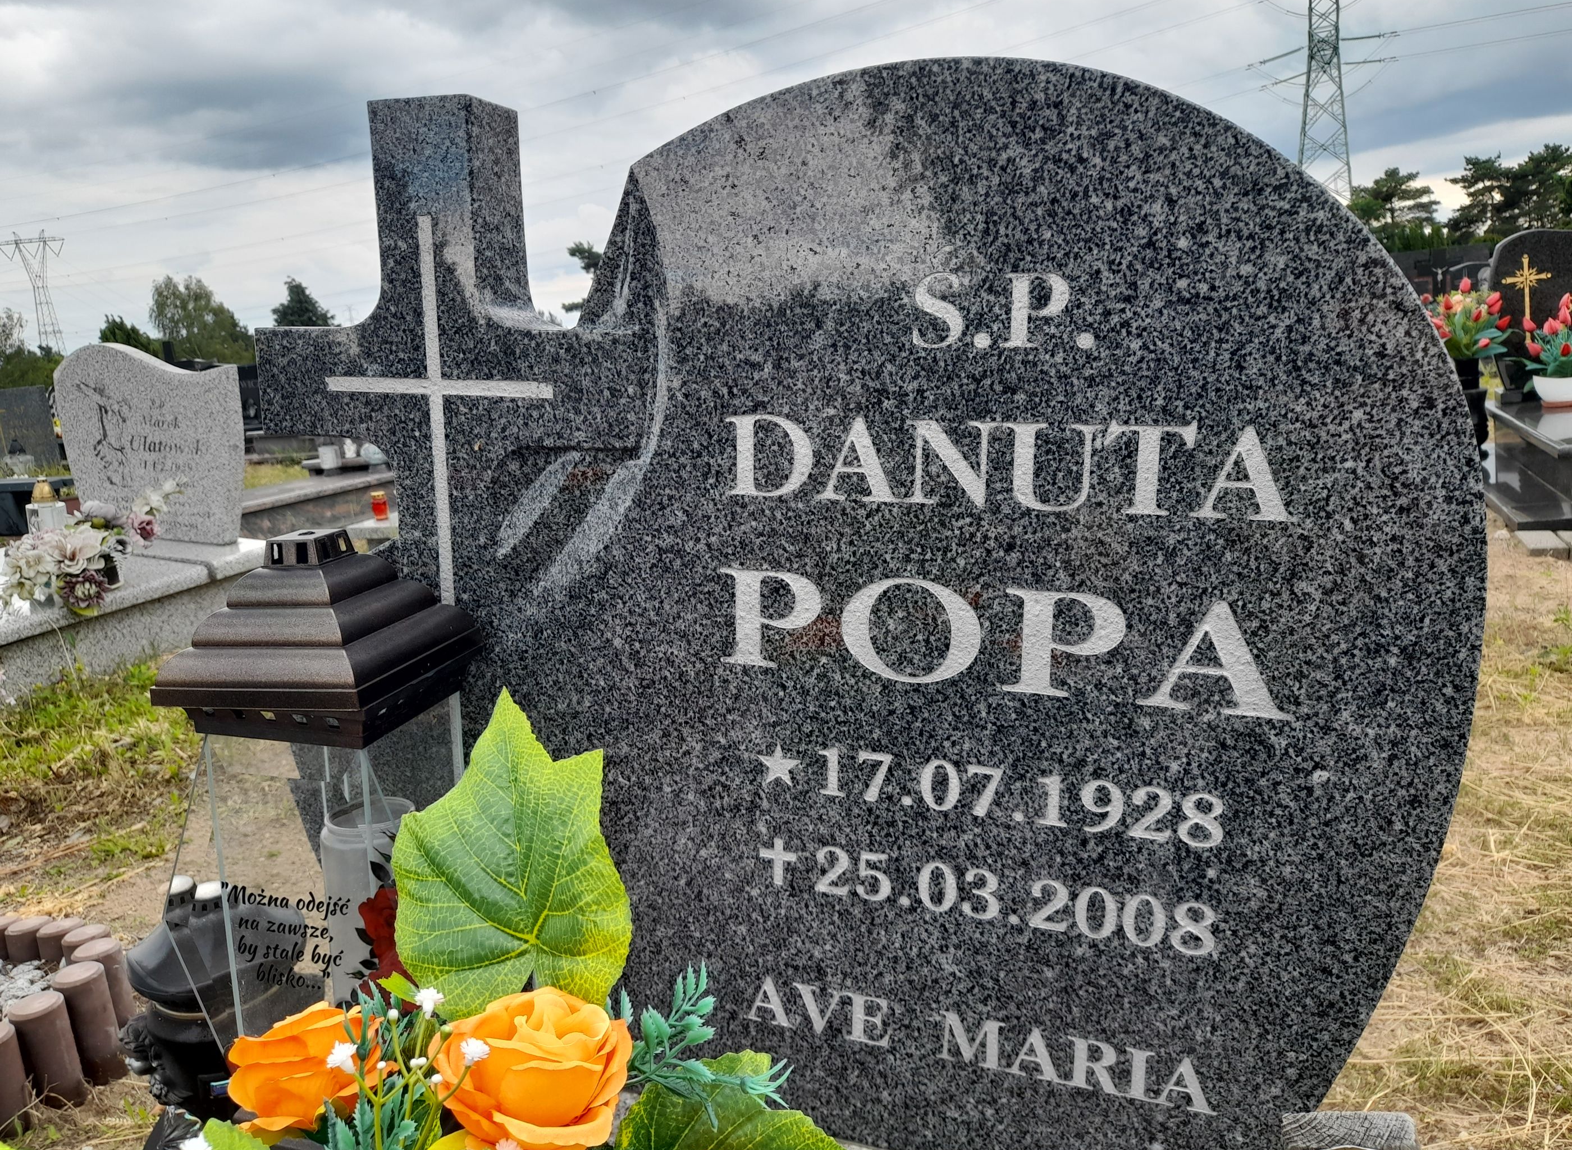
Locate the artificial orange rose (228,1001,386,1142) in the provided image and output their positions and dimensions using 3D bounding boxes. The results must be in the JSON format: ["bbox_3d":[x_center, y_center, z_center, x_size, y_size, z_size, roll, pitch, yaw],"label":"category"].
[{"bbox_3d":[-0.258,0.266,0.610,0.085,0.070,0.085,-13,9,14],"label":"artificial orange rose"}]

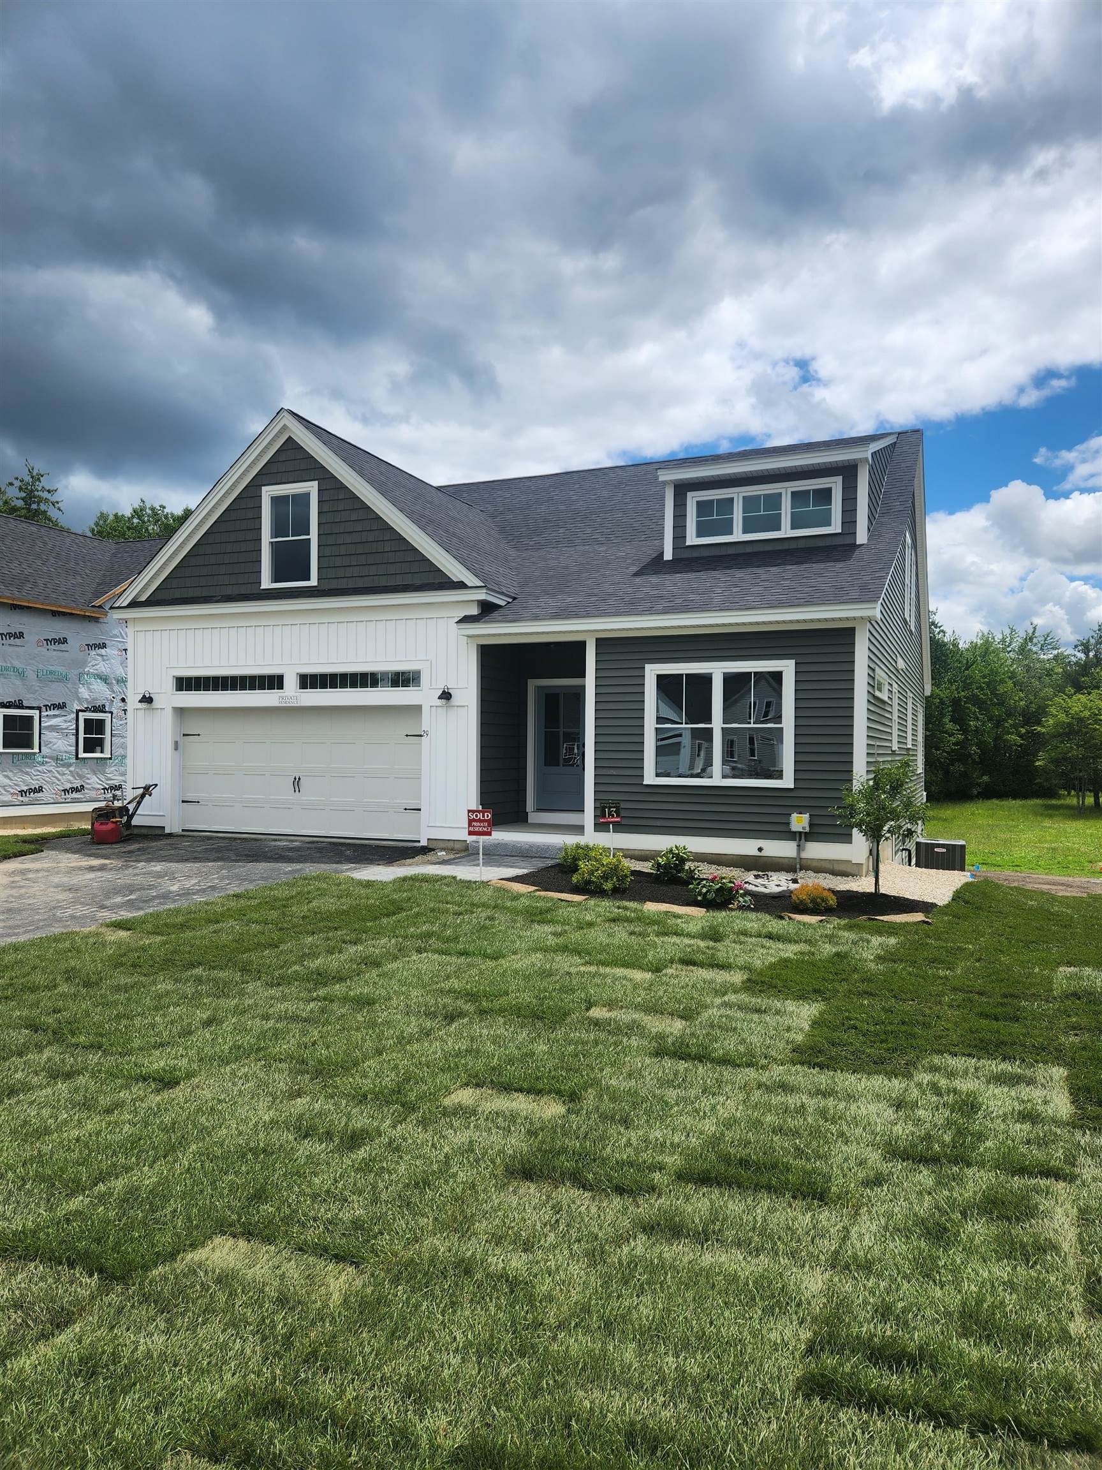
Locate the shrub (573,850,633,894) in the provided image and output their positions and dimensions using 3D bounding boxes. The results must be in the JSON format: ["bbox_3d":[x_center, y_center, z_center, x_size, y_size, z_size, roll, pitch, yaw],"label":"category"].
[{"bbox_3d":[0.561,1.431,10.562,0.650,0.430,0.600,1,-1,0],"label":"shrub"}]

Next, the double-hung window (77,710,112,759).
[{"bbox_3d":[-10.189,0.013,21.800,0.100,1.022,0.862,0,-1,26],"label":"double-hung window"}]

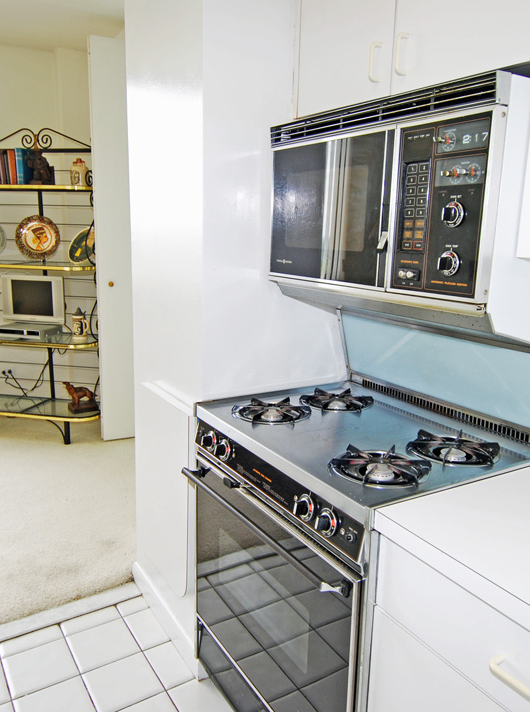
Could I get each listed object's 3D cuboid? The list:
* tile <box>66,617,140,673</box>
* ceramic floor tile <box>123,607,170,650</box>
[{"bbox_3d":[-0.567,1.016,1.973,0.207,0.010,0.202,-6,14,-31],"label":"tile"},{"bbox_3d":[-0.433,1.002,2.056,0.104,0.010,0.203,-6,14,-31],"label":"ceramic floor tile"}]

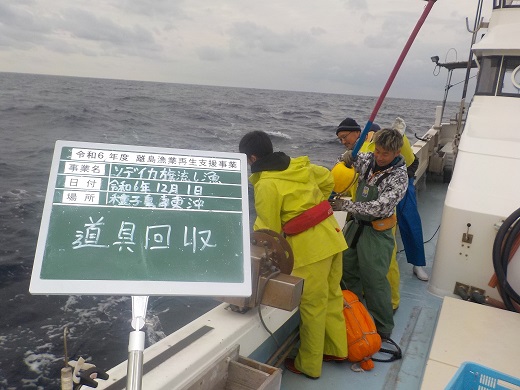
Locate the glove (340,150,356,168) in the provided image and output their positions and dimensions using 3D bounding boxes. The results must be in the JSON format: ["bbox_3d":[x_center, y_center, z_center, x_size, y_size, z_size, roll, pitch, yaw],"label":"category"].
[{"bbox_3d":[0.628,-0.252,3.198,0.100,0.130,0.110,13,16,36],"label":"glove"}]

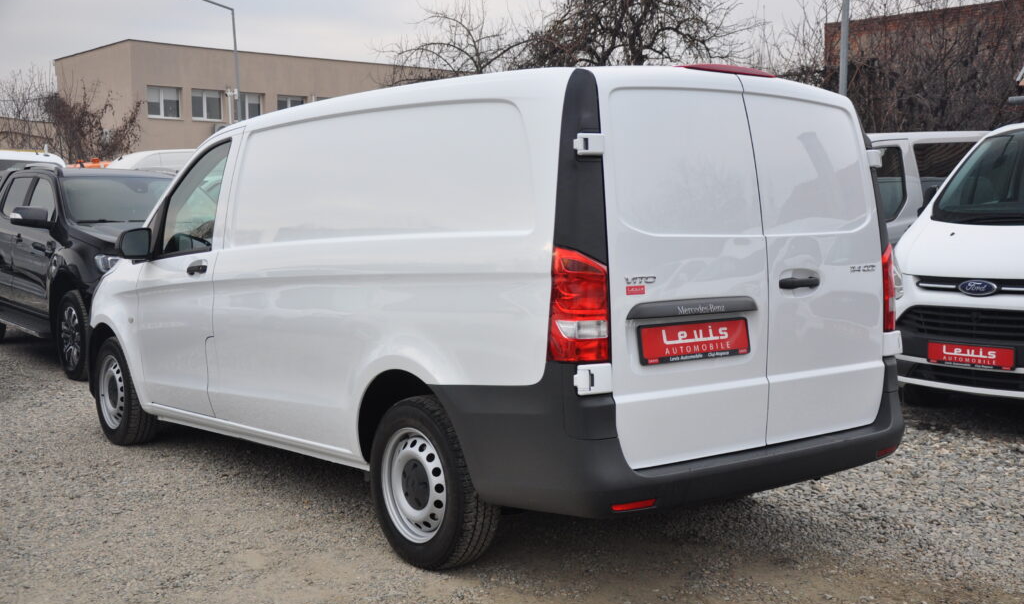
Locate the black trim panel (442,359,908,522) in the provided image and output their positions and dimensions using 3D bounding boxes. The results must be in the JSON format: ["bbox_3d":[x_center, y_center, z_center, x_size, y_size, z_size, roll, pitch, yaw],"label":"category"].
[{"bbox_3d":[0.721,0.386,4.170,1.900,0.497,0.785,-3,3,-38],"label":"black trim panel"}]

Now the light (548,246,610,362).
[{"bbox_3d":[0.212,0.011,3.511,0.190,0.375,0.135,-3,5,-39],"label":"light"}]

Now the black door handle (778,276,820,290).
[{"bbox_3d":[1.034,-0.068,3.988,0.220,0.048,0.050,-3,1,-38],"label":"black door handle"}]

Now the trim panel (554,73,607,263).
[{"bbox_3d":[0.215,-0.416,3.482,0.180,0.595,0.100,-3,0,-31],"label":"trim panel"}]

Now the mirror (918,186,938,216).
[{"bbox_3d":[3.211,-0.763,8.500,0.130,0.270,0.220,-4,5,-43],"label":"mirror"}]

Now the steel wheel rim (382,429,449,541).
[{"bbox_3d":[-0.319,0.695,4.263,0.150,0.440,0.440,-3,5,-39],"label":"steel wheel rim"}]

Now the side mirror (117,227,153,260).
[{"bbox_3d":[-2.023,-0.312,5.933,0.180,0.178,0.125,-3,3,-38],"label":"side mirror"}]

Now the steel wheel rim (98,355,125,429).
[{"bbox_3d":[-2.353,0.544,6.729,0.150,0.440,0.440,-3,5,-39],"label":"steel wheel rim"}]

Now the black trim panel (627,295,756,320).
[{"bbox_3d":[0.605,0.016,3.648,0.620,0.065,0.055,-3,1,-38],"label":"black trim panel"}]

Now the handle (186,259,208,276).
[{"bbox_3d":[-1.571,-0.176,5.534,0.055,0.060,0.235,-3,5,-39],"label":"handle"}]

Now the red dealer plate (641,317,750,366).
[{"bbox_3d":[0.614,0.127,3.673,0.527,0.124,0.020,-3,-2,-38],"label":"red dealer plate"}]

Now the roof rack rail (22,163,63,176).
[{"bbox_3d":[-4.604,-1.313,10.900,0.060,0.100,1.420,-3,5,-35],"label":"roof rack rail"}]

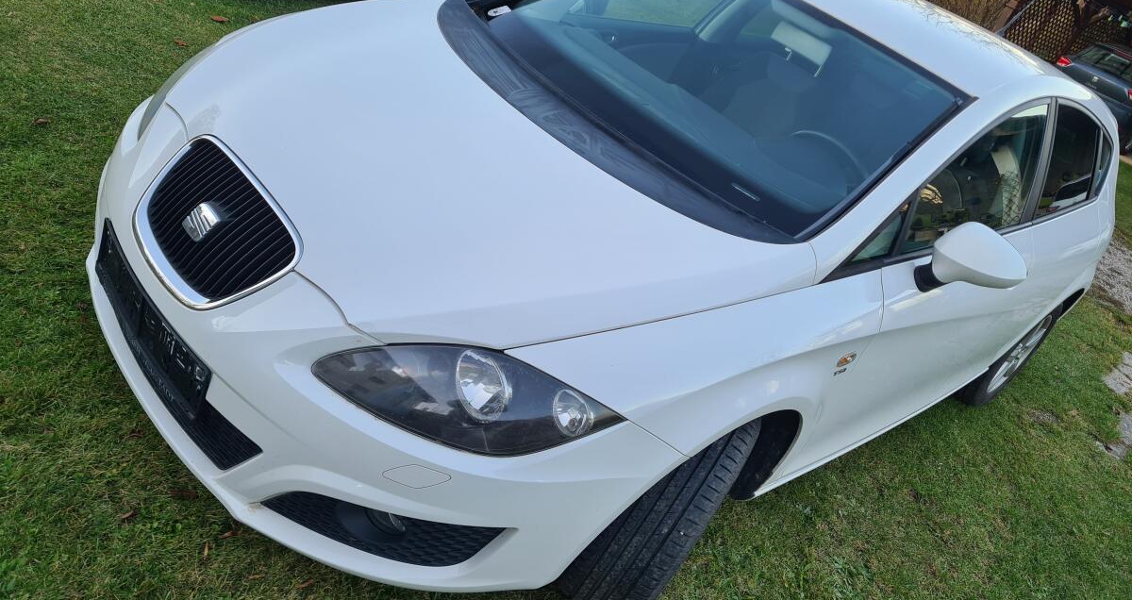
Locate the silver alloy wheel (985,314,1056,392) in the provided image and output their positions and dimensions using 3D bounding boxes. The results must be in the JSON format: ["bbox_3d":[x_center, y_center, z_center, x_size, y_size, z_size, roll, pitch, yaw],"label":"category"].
[{"bbox_3d":[2.009,0.195,3.887,0.445,0.445,0.180,-10,43,-46],"label":"silver alloy wheel"}]

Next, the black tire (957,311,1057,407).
[{"bbox_3d":[2.004,0.191,3.891,0.630,0.630,0.210,-10,43,-46],"label":"black tire"}]

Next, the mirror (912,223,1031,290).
[{"bbox_3d":[1.041,-0.079,2.165,0.170,0.185,0.220,-10,43,-46],"label":"mirror"}]

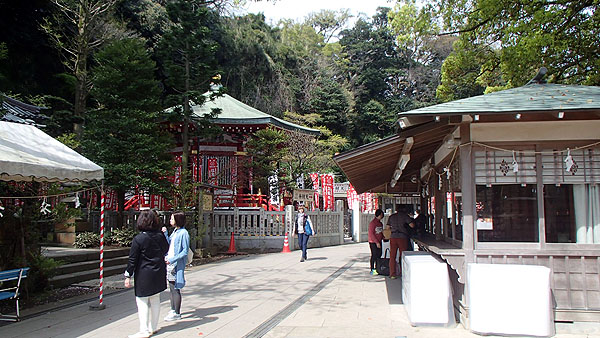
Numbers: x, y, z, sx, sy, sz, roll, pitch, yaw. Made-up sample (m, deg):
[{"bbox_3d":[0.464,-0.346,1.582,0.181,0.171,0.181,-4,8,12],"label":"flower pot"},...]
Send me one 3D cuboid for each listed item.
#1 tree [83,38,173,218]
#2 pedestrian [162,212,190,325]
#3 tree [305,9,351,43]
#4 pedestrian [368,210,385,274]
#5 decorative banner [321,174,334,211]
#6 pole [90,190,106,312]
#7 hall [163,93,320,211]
[{"bbox_3d":[-6.085,-1.020,15.450,3.200,6.900,3.200,0,-5,0],"label":"tree"},{"bbox_3d":[-1.767,1.358,6.375,0.420,1.580,0.460,1,-5,-16],"label":"pedestrian"},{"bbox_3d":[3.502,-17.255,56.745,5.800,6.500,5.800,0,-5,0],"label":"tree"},{"bbox_3d":[1.826,1.736,10.638,0.360,1.580,0.460,-3,-6,28],"label":"pedestrian"},{"bbox_3d":[1.246,1.065,20.185,0.600,1.720,0.120,0,-5,-3],"label":"decorative banner"},{"bbox_3d":[-3.136,1.225,6.969,0.270,1.950,0.270,0,-5,0],"label":"pole"},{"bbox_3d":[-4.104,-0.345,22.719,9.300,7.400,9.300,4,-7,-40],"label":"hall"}]

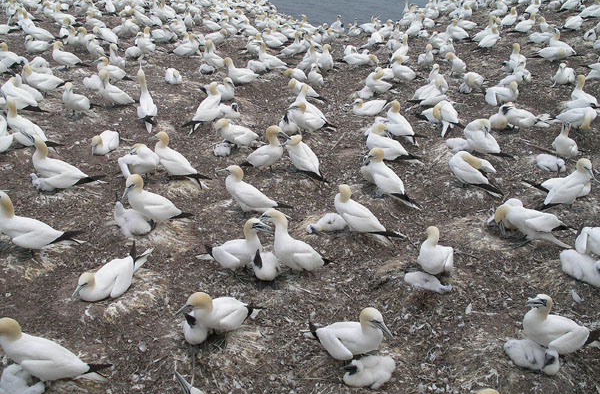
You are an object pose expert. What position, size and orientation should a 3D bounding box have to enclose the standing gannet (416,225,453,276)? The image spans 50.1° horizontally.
[{"bbox_3d":[1.001,0.309,4.582,0.240,0.361,0.570,10,27,20],"label":"standing gannet"}]

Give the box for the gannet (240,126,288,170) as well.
[{"bbox_3d":[-0.335,-0.483,6.240,0.491,0.459,0.220,8,26,16],"label":"gannet"}]

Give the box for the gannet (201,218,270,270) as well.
[{"bbox_3d":[-0.489,0.373,4.873,0.600,0.450,0.210,6,26,12],"label":"gannet"}]

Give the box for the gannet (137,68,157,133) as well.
[{"bbox_3d":[-1.907,-1.241,7.968,0.220,0.740,0.480,-6,26,-12],"label":"gannet"}]

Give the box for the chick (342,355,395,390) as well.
[{"bbox_3d":[0.370,0.903,3.491,0.331,0.171,0.180,-11,27,-23],"label":"chick"}]

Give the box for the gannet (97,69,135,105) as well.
[{"bbox_3d":[-2.446,-1.481,8.664,0.600,0.420,0.220,3,25,7],"label":"gannet"}]

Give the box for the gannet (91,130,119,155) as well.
[{"bbox_3d":[-2.141,-0.644,7.166,0.230,0.280,0.560,11,27,23],"label":"gannet"}]

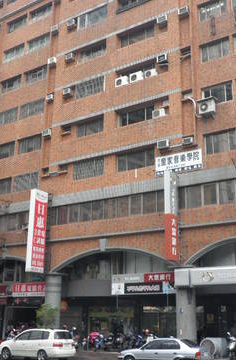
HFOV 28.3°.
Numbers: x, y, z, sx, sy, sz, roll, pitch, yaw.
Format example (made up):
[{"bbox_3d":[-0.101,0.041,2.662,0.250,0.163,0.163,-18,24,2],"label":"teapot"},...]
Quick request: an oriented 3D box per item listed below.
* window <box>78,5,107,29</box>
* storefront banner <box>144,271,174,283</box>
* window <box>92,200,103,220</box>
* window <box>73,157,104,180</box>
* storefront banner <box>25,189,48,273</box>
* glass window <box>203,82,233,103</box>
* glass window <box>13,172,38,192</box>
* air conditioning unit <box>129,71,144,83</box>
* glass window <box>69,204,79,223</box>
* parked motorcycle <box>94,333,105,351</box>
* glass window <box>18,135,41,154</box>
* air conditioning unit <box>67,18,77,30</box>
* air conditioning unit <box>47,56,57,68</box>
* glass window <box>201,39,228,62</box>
[{"bbox_3d":[-2.061,-12.895,37.556,2.982,1.402,0.120,-11,-20,32],"label":"window"},{"bbox_3d":[2.512,5.975,28.572,2.109,0.567,0.200,-10,-21,33],"label":"storefront banner"},{"bbox_3d":[-1.404,2.198,33.294,1.021,1.428,0.100,-11,-22,32],"label":"window"},{"bbox_3d":[-2.041,-0.767,33.164,2.636,1.383,0.150,-11,-22,32],"label":"window"},{"bbox_3d":[-5.950,3.815,34.677,0.502,6.083,1.347,-11,-22,32],"label":"storefront banner"},{"bbox_3d":[6.292,-5.372,29.340,1.937,1.325,0.150,-10,-21,33],"label":"glass window"},{"bbox_3d":[-7.463,0.165,38.014,2.740,1.364,0.120,-10,-20,33],"label":"glass window"},{"bbox_3d":[1.303,-7.115,32.732,0.840,0.620,0.300,-11,-22,32],"label":"air conditioning unit"},{"bbox_3d":[-3.191,2.494,34.439,0.896,1.371,0.100,-11,-22,32],"label":"glass window"},{"bbox_3d":[-0.876,10.143,29.306,0.680,1.100,1.800,-11,-22,32],"label":"parked motorcycle"},{"bbox_3d":[-7.321,-2.933,38.883,2.639,1.365,0.120,-10,-20,33],"label":"glass window"},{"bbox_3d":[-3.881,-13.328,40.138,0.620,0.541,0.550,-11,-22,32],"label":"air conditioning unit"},{"bbox_3d":[-5.353,-9.676,38.532,0.709,0.494,0.500,-11,-20,32],"label":"air conditioning unit"},{"bbox_3d":[6.244,-8.173,29.906,1.892,1.146,0.150,-11,-22,32],"label":"glass window"}]

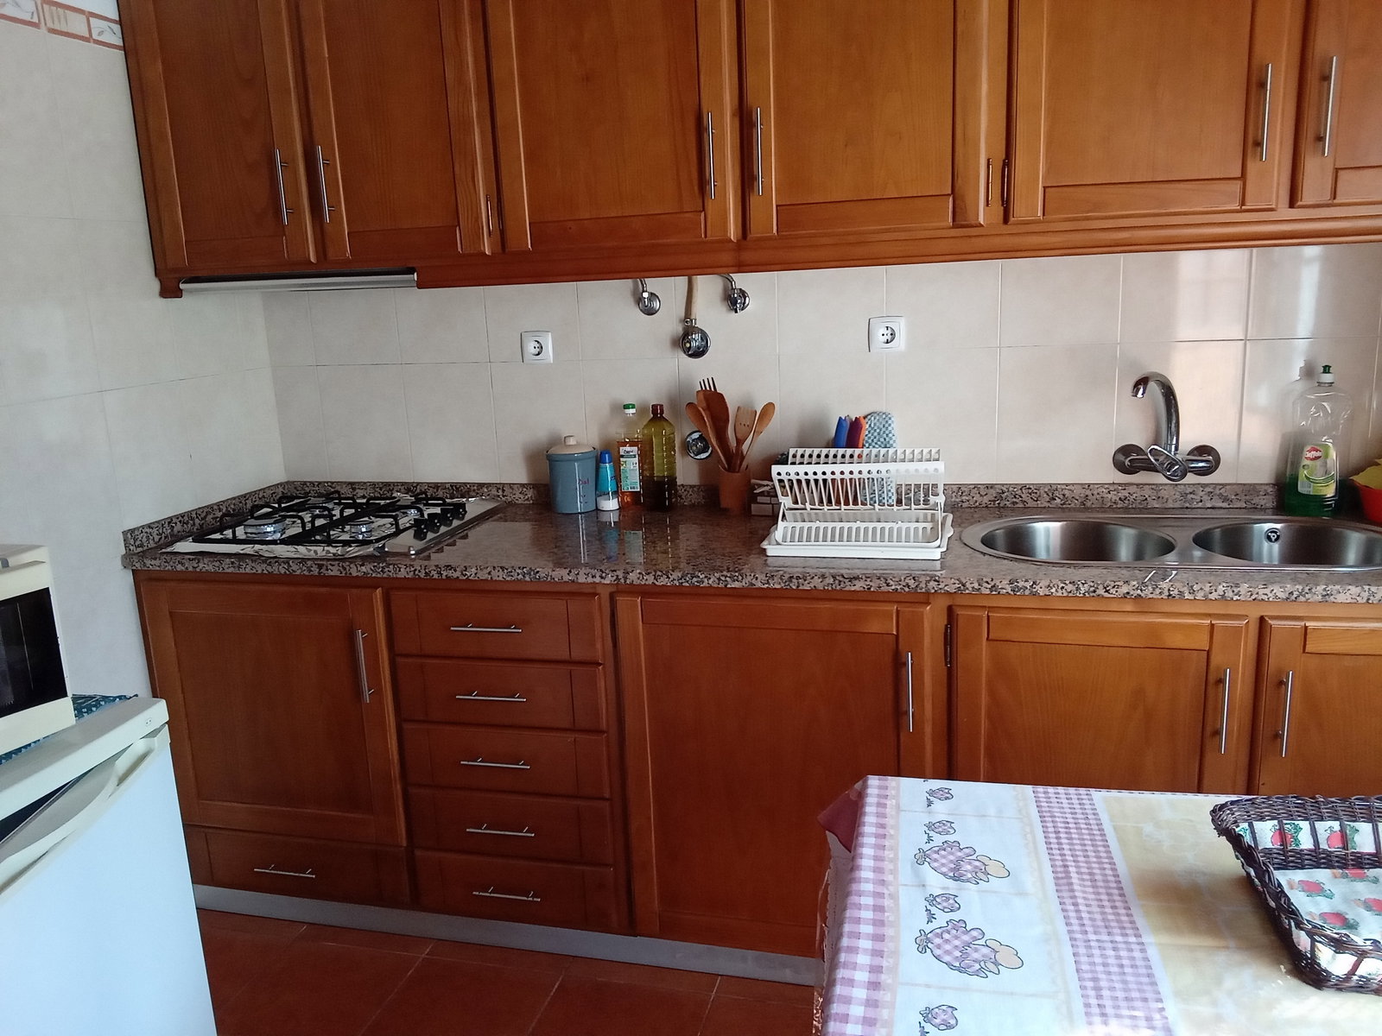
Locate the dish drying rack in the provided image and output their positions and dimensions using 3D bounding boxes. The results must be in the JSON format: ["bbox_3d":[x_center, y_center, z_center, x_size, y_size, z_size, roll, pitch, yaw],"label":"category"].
[{"bbox_3d":[0.345,-0.039,2.034,0.362,0.172,0.320,1,13,14],"label":"dish drying rack"}]

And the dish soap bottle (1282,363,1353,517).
[{"bbox_3d":[1.302,-0.162,2.072,0.106,0.310,0.066,2,13,22],"label":"dish soap bottle"}]

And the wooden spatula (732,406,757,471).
[{"bbox_3d":[0.111,-0.143,2.361,0.047,0.240,0.018,11,15,2],"label":"wooden spatula"}]

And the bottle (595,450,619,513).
[{"bbox_3d":[-0.207,-0.095,2.470,0.061,0.147,0.058,-3,12,-3],"label":"bottle"}]

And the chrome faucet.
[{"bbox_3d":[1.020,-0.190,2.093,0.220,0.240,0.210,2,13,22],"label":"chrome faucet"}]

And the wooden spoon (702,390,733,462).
[{"bbox_3d":[0.082,-0.165,2.374,0.058,0.279,0.018,-13,5,2],"label":"wooden spoon"}]

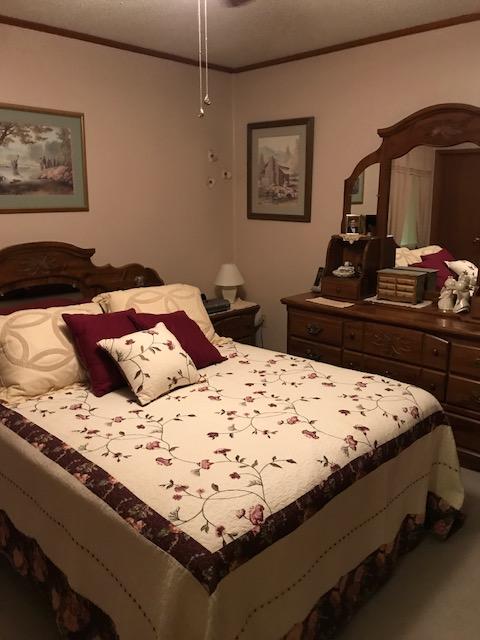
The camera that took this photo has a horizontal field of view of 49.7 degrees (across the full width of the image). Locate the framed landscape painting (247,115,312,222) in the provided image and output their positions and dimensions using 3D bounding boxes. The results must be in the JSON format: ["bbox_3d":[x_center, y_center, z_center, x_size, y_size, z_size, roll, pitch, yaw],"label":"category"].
[{"bbox_3d":[0.299,-1.133,3.970,0.634,0.736,0.030,12,19,41],"label":"framed landscape painting"}]

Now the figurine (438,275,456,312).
[{"bbox_3d":[1.252,-0.169,3.110,0.085,0.205,0.090,-9,16,-29],"label":"figurine"}]

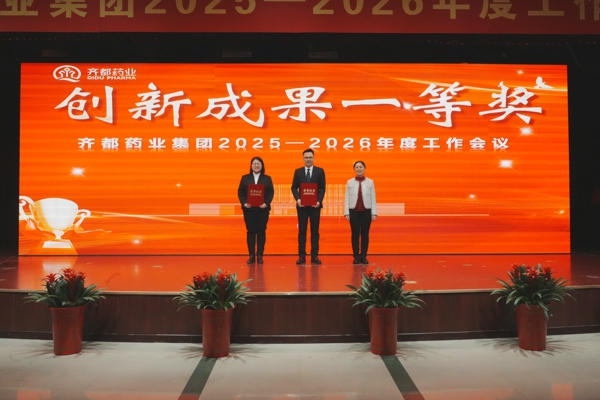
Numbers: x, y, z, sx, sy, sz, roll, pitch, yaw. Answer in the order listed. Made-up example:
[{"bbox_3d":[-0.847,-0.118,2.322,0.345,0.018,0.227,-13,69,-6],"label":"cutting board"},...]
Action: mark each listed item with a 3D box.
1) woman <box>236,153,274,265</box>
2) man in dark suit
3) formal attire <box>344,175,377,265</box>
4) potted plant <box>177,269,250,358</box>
[{"bbox_3d":[-0.666,0.158,7.650,0.550,1.635,0.360,0,0,-2],"label":"woman"},{"bbox_3d":[0.134,0.097,7.650,0.530,1.760,0.360,0,0,-1],"label":"man in dark suit"},{"bbox_3d":[0.940,0.283,7.690,0.510,1.290,0.270,0,0,-1],"label":"formal attire"},{"bbox_3d":[-0.832,1.079,4.840,0.765,0.820,0.750,0,0,-1],"label":"potted plant"}]

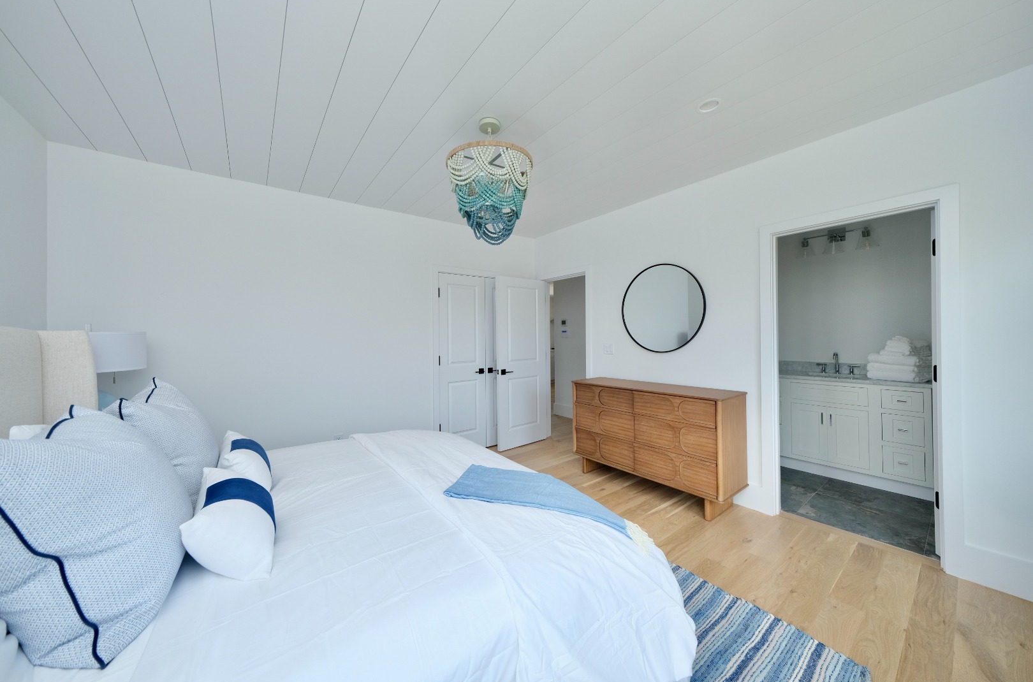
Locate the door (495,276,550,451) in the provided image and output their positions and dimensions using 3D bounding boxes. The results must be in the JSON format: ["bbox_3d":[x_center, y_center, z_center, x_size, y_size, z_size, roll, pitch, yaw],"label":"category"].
[{"bbox_3d":[0.070,0.260,4.270,0.765,2.035,0.042,-1,0,-37],"label":"door"}]

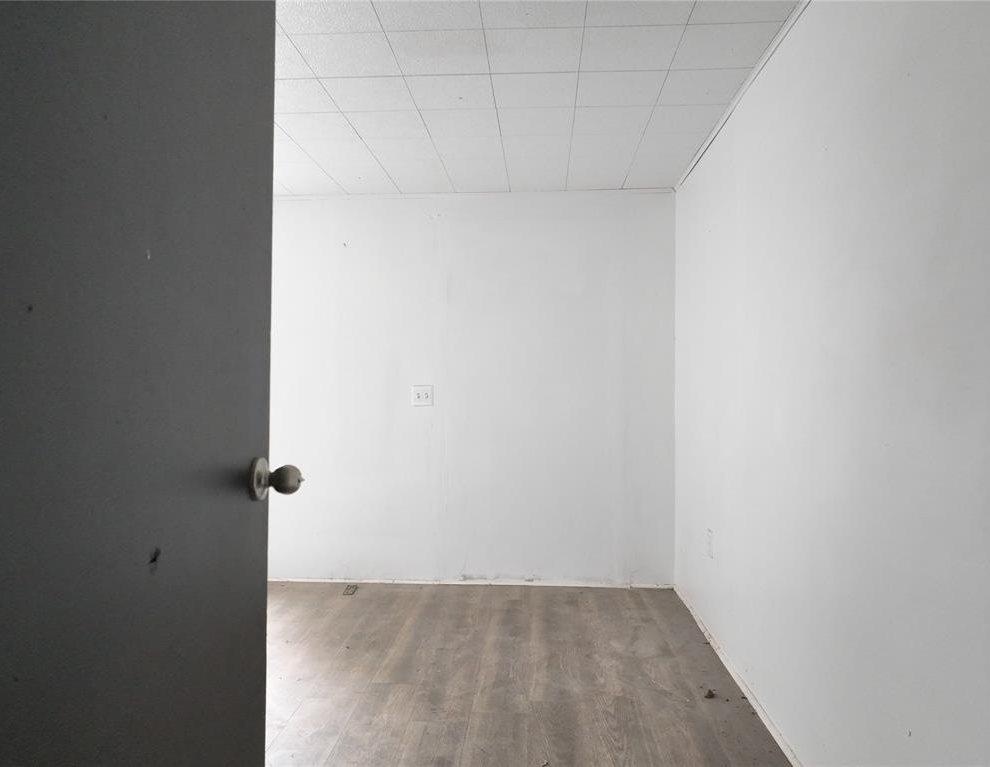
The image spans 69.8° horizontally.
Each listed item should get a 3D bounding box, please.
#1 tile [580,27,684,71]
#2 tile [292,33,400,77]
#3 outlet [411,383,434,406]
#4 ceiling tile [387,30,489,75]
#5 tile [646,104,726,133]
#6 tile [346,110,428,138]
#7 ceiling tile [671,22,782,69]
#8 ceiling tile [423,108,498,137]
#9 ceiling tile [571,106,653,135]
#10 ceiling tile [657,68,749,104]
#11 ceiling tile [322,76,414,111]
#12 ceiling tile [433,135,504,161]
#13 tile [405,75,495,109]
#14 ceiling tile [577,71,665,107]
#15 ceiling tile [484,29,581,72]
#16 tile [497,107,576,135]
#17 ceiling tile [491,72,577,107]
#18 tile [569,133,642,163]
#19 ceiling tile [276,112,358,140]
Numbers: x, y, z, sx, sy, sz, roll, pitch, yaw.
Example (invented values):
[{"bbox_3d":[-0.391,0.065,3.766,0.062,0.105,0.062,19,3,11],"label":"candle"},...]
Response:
[{"bbox_3d":[0.431,-1.078,2.272,0.303,0.016,0.303,0,0,4],"label":"tile"},{"bbox_3d":[-0.482,-1.083,2.335,0.303,0.016,0.303,0,0,4],"label":"tile"},{"bbox_3d":[-0.405,0.069,3.970,0.115,0.116,0.010,0,0,4],"label":"outlet"},{"bbox_3d":[-0.177,-1.081,2.314,0.303,0.016,0.303,0,0,4],"label":"ceiling tile"},{"bbox_3d":[0.767,-1.072,2.861,0.287,0.015,0.305,0,0,4],"label":"tile"},{"bbox_3d":[-0.440,-1.080,2.943,0.303,0.016,0.303,0,0,4],"label":"tile"},{"bbox_3d":[0.726,-1.076,2.253,0.287,0.015,0.305,0,0,4],"label":"ceiling tile"},{"bbox_3d":[-0.136,-1.078,2.922,0.303,0.016,0.303,0,0,4],"label":"ceiling tile"},{"bbox_3d":[0.472,-1.075,2.881,0.303,0.016,0.303,0,0,4],"label":"ceiling tile"},{"bbox_3d":[0.746,-1.074,2.557,0.287,0.015,0.305,0,0,4],"label":"ceiling tile"},{"bbox_3d":[-0.461,-1.081,2.639,0.305,0.015,0.305,0,0,4],"label":"ceiling tile"},{"bbox_3d":[-0.116,-1.076,3.227,0.305,0.015,0.305,0,0,4],"label":"ceiling tile"},{"bbox_3d":[-0.157,-1.079,2.618,0.303,0.016,0.303,0,0,4],"label":"tile"},{"bbox_3d":[0.451,-1.076,2.577,0.305,0.015,0.305,0,0,4],"label":"ceiling tile"},{"bbox_3d":[0.127,-1.079,2.293,0.303,0.016,0.303,0,0,4],"label":"ceiling tile"},{"bbox_3d":[0.168,-1.076,2.901,0.303,0.016,0.303,0,0,4],"label":"tile"},{"bbox_3d":[0.147,-1.077,2.598,0.305,0.015,0.305,0,0,4],"label":"ceiling tile"},{"bbox_3d":[0.493,-1.073,3.186,0.305,0.015,0.305,0,0,4],"label":"tile"},{"bbox_3d":[-0.744,-1.081,2.964,0.305,0.015,0.305,0,0,4],"label":"ceiling tile"}]

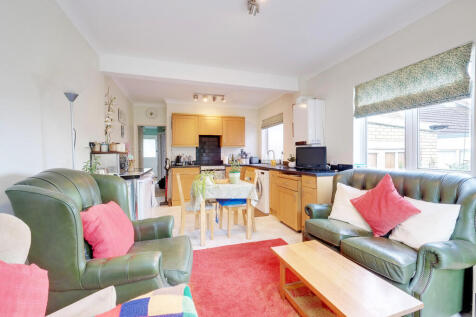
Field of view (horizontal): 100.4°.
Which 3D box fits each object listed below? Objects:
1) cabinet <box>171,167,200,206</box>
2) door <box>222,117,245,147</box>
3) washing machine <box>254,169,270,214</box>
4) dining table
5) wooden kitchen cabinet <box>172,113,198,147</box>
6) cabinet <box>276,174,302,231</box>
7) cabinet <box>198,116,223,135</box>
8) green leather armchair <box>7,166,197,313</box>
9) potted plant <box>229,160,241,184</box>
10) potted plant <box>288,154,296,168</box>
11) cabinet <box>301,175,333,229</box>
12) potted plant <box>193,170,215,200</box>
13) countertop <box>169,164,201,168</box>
[{"bbox_3d":[-1.224,0.609,4.711,0.620,0.885,0.580,-1,2,-18],"label":"cabinet"},{"bbox_3d":[-0.109,-0.679,5.060,0.597,0.747,0.040,-1,2,-18],"label":"door"},{"bbox_3d":[0.695,0.634,4.168,0.570,0.840,0.600,-1,1,-18],"label":"washing machine"},{"bbox_3d":[-0.227,0.713,2.850,0.770,0.760,0.750,-1,2,-18],"label":"dining table"},{"bbox_3d":[-1.316,-0.689,4.989,0.615,0.780,0.320,-1,1,-18],"label":"wooden kitchen cabinet"},{"bbox_3d":[1.067,0.631,3.212,0.580,0.885,0.650,-1,2,-18],"label":"cabinet"},{"bbox_3d":[-0.691,-0.839,5.035,0.600,0.475,0.025,-1,1,-18],"label":"cabinet"},{"bbox_3d":[-0.804,0.588,1.371,0.900,1.060,0.830,-1,1,-12],"label":"green leather armchair"},{"bbox_3d":[-0.055,0.184,2.751,0.150,0.320,0.150,-1,1,-18],"label":"potted plant"},{"bbox_3d":[1.058,0.042,3.849,0.145,0.260,0.145,-1,2,-18],"label":"potted plant"},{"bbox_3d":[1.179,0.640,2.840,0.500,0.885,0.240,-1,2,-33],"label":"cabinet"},{"bbox_3d":[-0.446,0.333,2.552,0.265,0.335,0.250,-1,1,-18],"label":"potted plant"},{"bbox_3d":[-1.310,0.179,4.829,0.720,0.040,0.610,-1,1,-18],"label":"countertop"}]

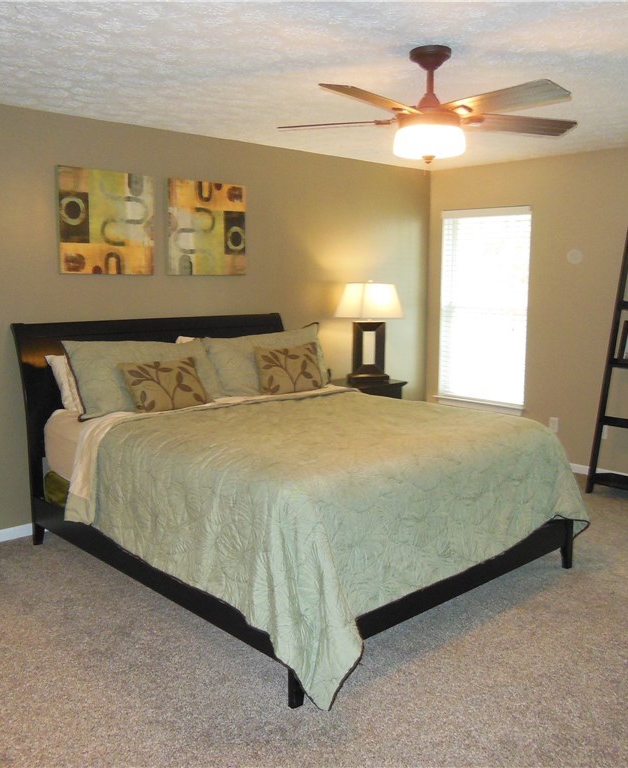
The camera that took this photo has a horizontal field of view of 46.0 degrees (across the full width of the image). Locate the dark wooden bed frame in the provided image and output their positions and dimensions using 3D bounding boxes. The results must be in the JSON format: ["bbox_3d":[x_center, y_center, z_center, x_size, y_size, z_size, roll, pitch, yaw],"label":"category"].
[{"bbox_3d":[-0.154,0.315,4.029,1.990,1.258,2.410,-8,11,-43],"label":"dark wooden bed frame"}]

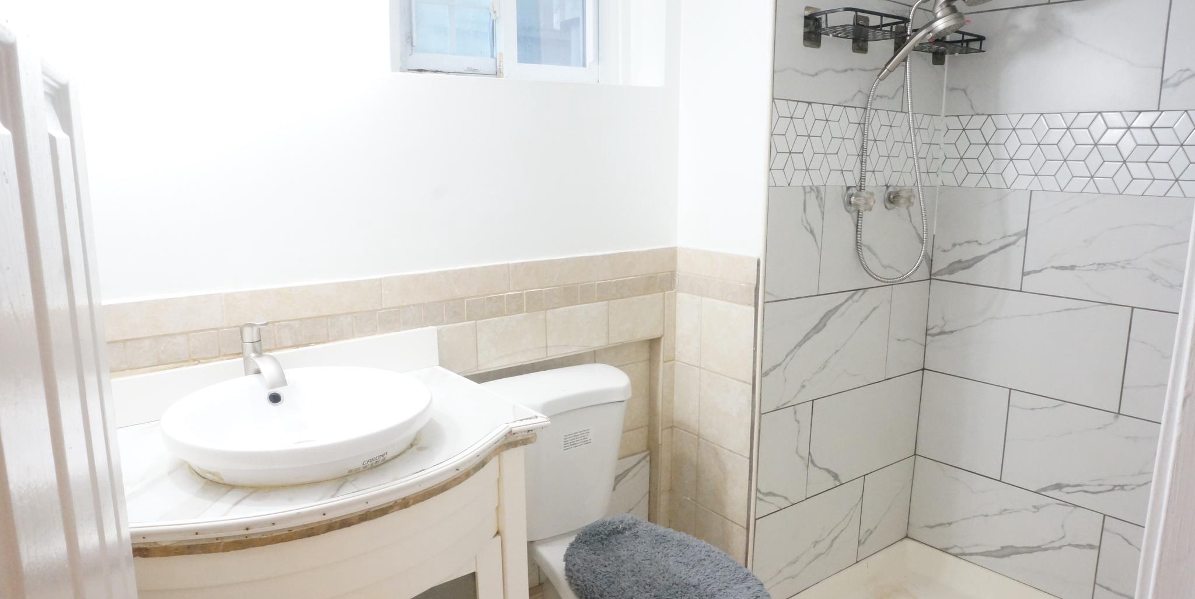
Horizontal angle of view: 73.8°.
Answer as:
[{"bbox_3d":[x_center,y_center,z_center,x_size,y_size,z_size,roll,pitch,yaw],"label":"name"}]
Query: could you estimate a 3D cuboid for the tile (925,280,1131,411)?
[{"bbox_3d":[1.281,0.125,2.425,0.010,0.302,0.586,-8,14,-37],"label":"tile"}]

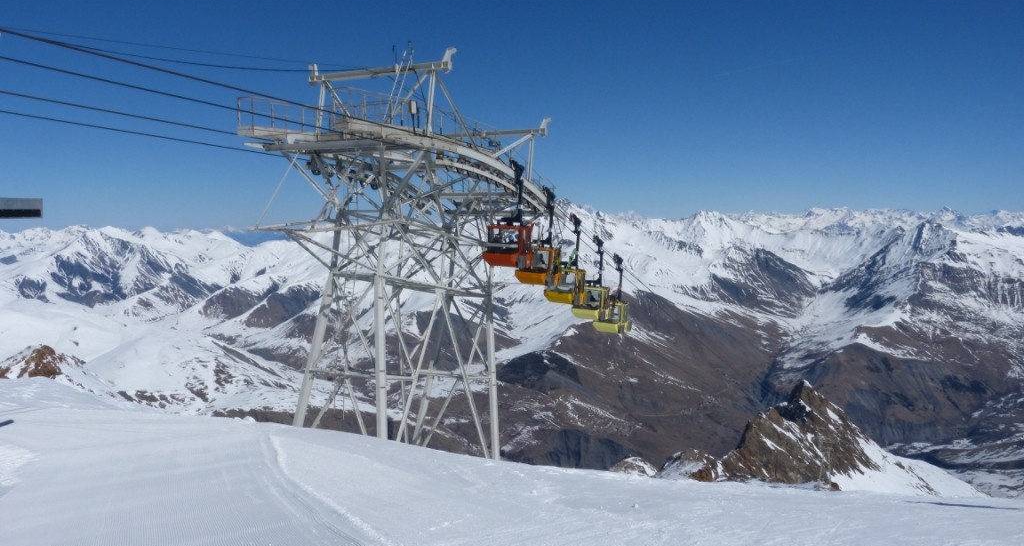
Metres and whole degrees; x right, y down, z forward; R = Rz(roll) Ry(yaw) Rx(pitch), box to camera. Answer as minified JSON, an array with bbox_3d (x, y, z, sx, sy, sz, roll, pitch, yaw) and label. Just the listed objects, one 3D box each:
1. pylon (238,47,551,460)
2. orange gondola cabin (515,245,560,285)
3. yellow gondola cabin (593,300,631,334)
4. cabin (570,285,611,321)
[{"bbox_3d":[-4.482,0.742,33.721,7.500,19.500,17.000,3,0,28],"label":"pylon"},{"bbox_3d":[1.329,-0.381,38.280,1.940,1.950,1.550,3,-1,28],"label":"orange gondola cabin"},{"bbox_3d":[6.393,2.769,47.463,1.940,1.950,1.550,3,-1,28],"label":"yellow gondola cabin"},{"bbox_3d":[4.717,1.760,44.370,1.940,1.950,1.550,3,-1,28],"label":"cabin"}]

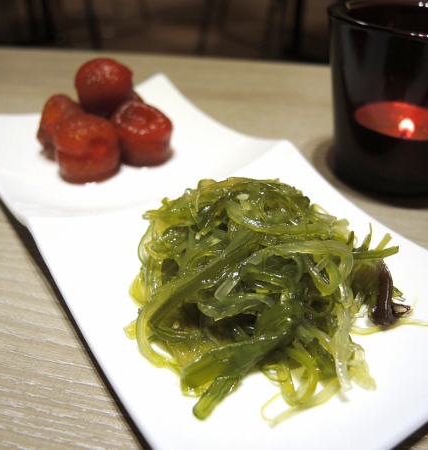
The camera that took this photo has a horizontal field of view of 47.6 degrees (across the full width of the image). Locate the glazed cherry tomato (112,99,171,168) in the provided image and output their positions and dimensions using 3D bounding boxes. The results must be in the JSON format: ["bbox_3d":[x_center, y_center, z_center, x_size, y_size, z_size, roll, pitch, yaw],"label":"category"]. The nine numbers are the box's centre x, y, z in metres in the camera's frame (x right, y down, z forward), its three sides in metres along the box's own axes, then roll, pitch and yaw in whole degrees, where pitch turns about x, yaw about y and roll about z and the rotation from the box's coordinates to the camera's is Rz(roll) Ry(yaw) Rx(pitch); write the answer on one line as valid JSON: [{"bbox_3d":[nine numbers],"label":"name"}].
[{"bbox_3d":[-0.029,-0.038,0.200,0.025,0.023,0.025,1,35,0],"label":"glazed cherry tomato"}]

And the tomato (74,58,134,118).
[{"bbox_3d":[-0.046,-0.057,0.203,0.025,0.025,0.025,1,35,0],"label":"tomato"}]

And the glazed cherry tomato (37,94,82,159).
[{"bbox_3d":[-0.064,-0.041,0.204,0.023,0.025,0.023,1,35,0],"label":"glazed cherry tomato"}]

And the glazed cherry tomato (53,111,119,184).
[{"bbox_3d":[-0.049,-0.030,0.187,0.026,0.025,0.026,1,35,0],"label":"glazed cherry tomato"}]

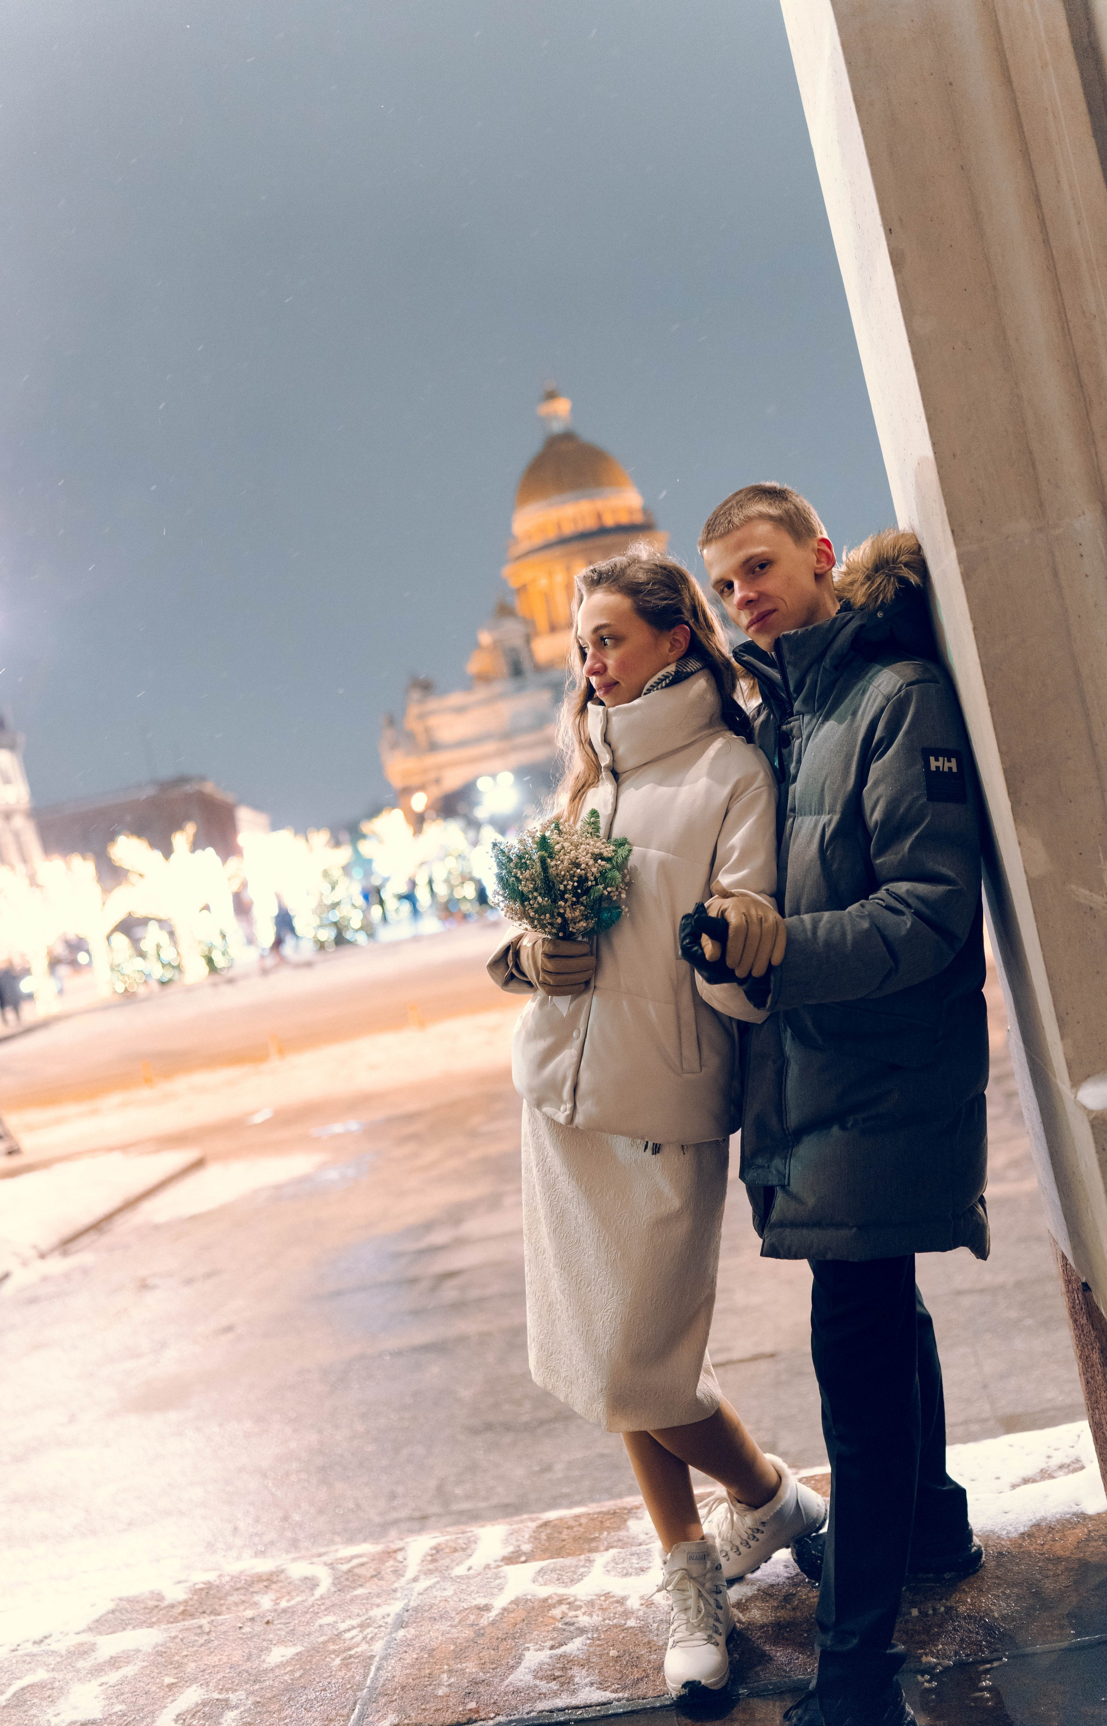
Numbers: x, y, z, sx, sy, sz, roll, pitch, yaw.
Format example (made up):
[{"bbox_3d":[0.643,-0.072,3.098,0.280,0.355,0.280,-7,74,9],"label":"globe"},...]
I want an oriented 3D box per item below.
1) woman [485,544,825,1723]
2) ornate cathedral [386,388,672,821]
[{"bbox_3d":[0.162,0.385,2.570,0.450,1.670,0.530,-8,1,-42],"label":"woman"},{"bbox_3d":[9.700,-54.000,363.000,106.000,101.500,96.000,-12,0,-7],"label":"ornate cathedral"}]

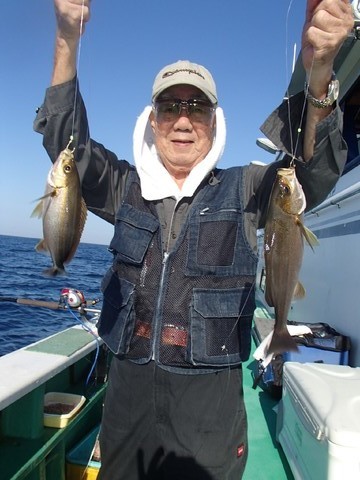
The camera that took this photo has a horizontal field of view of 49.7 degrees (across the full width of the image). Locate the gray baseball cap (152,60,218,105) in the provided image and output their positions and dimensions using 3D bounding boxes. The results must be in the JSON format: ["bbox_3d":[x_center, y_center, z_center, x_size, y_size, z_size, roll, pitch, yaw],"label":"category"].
[{"bbox_3d":[0.014,-0.398,0.985,0.172,0.138,0.255,5,5,1],"label":"gray baseball cap"}]

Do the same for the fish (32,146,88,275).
[{"bbox_3d":[-0.268,-0.064,0.870,0.115,0.290,0.055,6,-2,-12],"label":"fish"}]

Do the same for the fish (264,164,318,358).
[{"bbox_3d":[0.223,0.040,0.790,0.105,0.380,0.060,3,-2,-22],"label":"fish"}]

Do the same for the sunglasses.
[{"bbox_3d":[0.013,-0.308,0.957,0.148,0.046,0.140,5,8,1],"label":"sunglasses"}]

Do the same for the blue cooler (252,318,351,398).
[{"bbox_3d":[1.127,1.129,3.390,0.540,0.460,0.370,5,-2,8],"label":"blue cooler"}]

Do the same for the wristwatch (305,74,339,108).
[{"bbox_3d":[0.288,-0.304,0.790,0.065,0.045,0.060,7,34,18],"label":"wristwatch"}]

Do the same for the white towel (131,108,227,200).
[{"bbox_3d":[0.000,-0.222,1.000,0.240,0.250,0.200,5,-2,0],"label":"white towel"}]

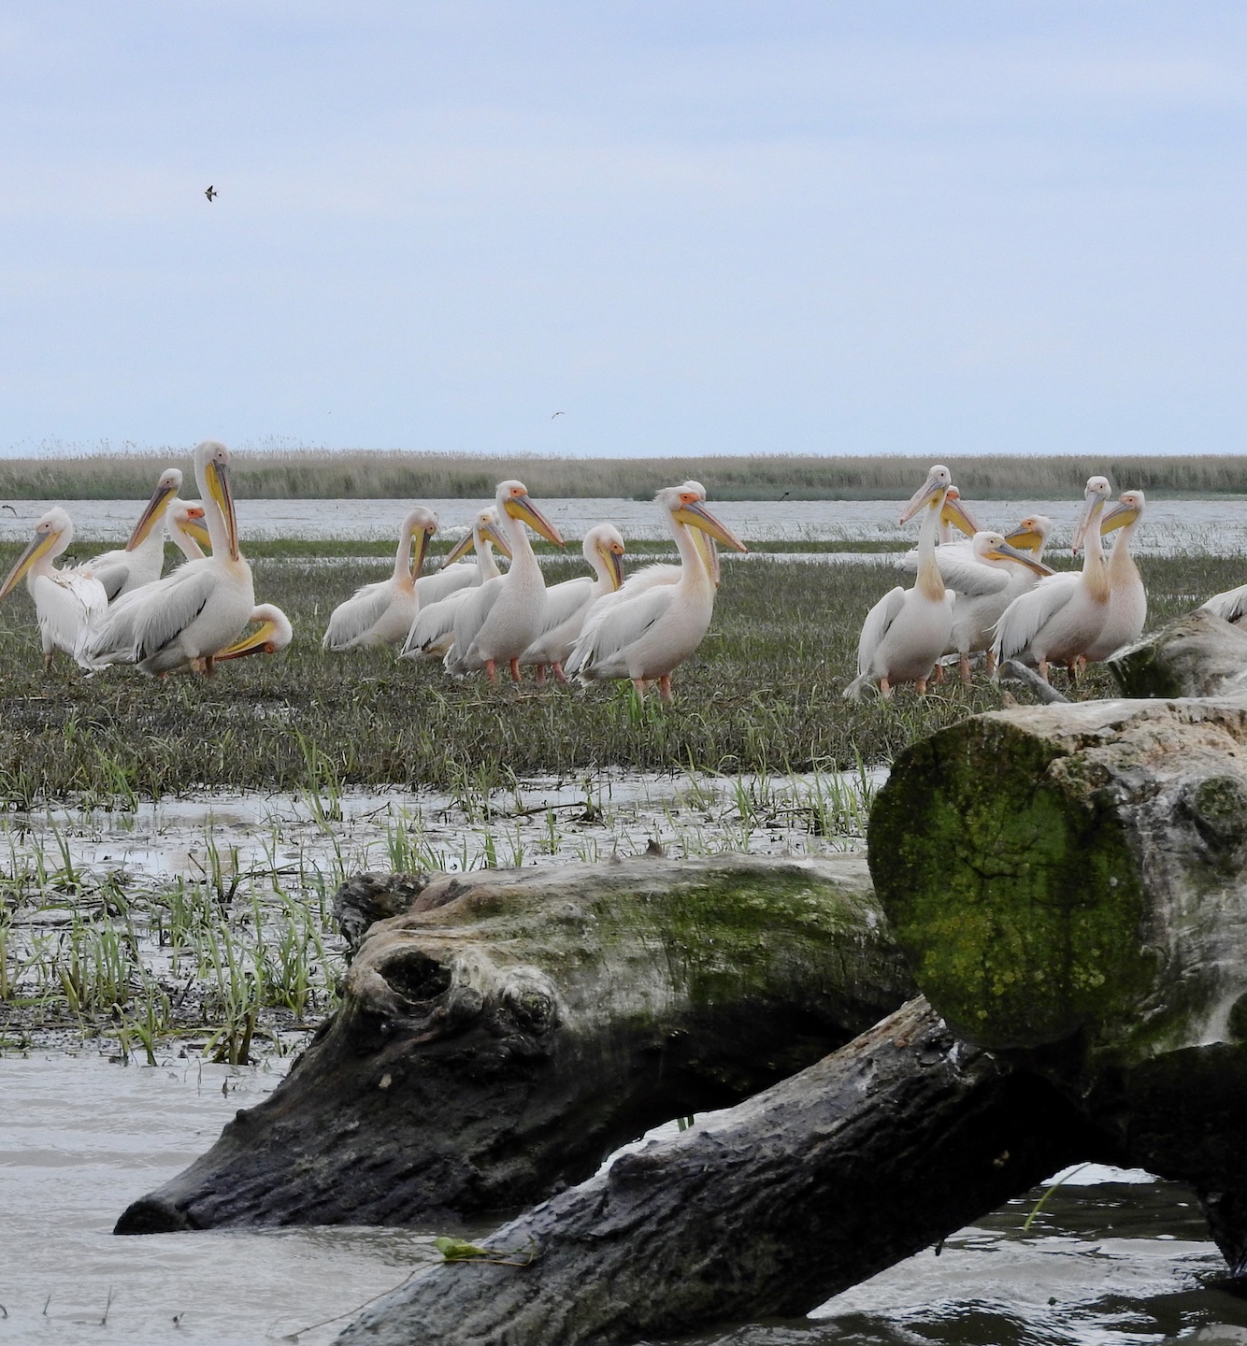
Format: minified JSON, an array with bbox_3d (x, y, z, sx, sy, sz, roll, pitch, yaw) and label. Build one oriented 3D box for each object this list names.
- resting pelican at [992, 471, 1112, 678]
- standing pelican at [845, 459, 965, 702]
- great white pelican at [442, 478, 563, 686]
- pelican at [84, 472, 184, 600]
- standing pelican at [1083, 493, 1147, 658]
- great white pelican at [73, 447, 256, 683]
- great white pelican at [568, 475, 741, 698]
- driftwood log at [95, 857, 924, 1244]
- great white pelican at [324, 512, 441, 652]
[{"bbox_3d":[2.138,-0.463,51.500,0.680,1.017,0.400,1,1,42],"label":"resting pelican"},{"bbox_3d":[1.282,-0.409,47.300,0.420,1.068,0.680,-1,1,-32],"label":"standing pelican"},{"bbox_3d":[-0.579,-0.445,51.000,0.660,0.993,0.380,1,1,42],"label":"great white pelican"},{"bbox_3d":[-2.735,-0.581,56.500,0.700,1.062,0.380,1,1,28],"label":"pelican"},{"bbox_3d":[2.460,-0.474,53.500,0.680,0.955,0.380,1,1,45],"label":"standing pelican"},{"bbox_3d":[-2.151,-0.528,48.800,0.800,1.115,0.400,0,1,22],"label":"great white pelican"},{"bbox_3d":[0.154,-0.365,47.300,0.760,1.004,0.370,0,1,25],"label":"great white pelican"},{"bbox_3d":[-0.119,0.543,15.200,1.280,0.560,0.600,0,1,0],"label":"driftwood log"},{"bbox_3d":[-1.400,-0.523,60.000,0.680,0.860,0.360,1,1,28],"label":"great white pelican"}]

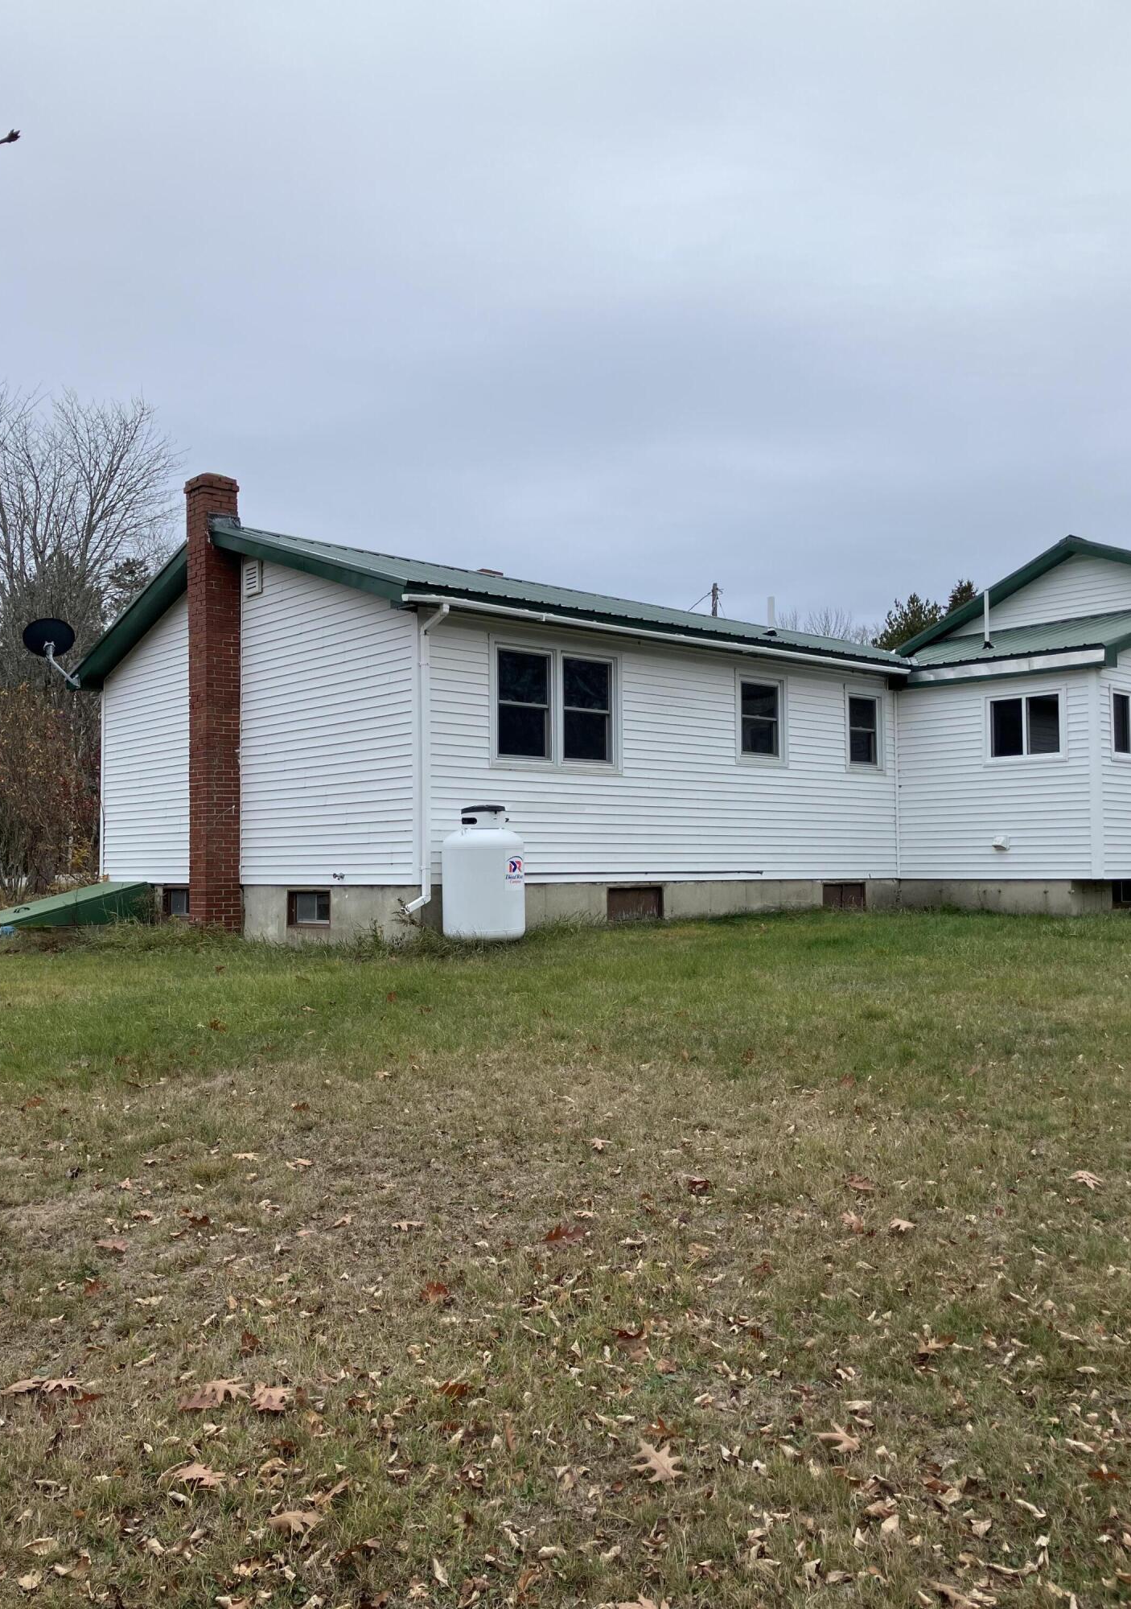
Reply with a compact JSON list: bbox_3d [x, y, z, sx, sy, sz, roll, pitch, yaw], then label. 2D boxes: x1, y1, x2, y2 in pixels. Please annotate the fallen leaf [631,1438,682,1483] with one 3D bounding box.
[{"bbox_3d":[0.200,1.441,2.855,0.105,0.035,0.155,-1,2,-25],"label":"fallen leaf"}]

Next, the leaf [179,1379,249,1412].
[{"bbox_3d":[-0.857,1.439,3.170,0.175,0.045,0.095,-1,2,-22],"label":"leaf"}]

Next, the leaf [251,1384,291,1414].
[{"bbox_3d":[-0.713,1.439,3.149,0.105,0.040,0.100,0,1,0],"label":"leaf"}]

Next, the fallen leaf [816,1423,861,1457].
[{"bbox_3d":[0.616,1.436,2.938,0.100,0.040,0.120,-1,2,-20],"label":"fallen leaf"}]

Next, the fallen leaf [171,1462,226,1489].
[{"bbox_3d":[-0.792,1.448,2.810,0.125,0.040,0.085,-1,2,-10],"label":"fallen leaf"}]

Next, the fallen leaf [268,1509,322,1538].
[{"bbox_3d":[-0.545,1.451,2.627,0.120,0.045,0.085,0,1,0],"label":"fallen leaf"}]

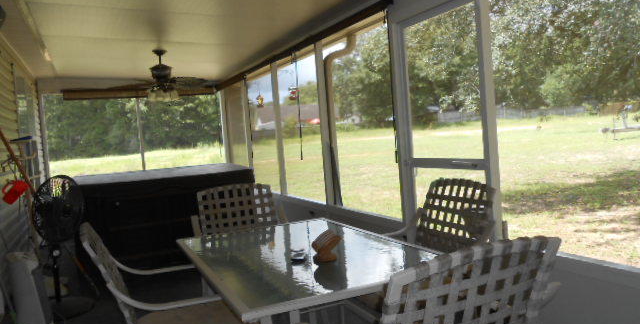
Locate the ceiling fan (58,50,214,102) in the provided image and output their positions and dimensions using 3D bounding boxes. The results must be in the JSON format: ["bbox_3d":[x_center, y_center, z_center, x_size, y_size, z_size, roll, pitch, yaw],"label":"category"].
[{"bbox_3d":[-2.011,-1.101,6.139,1.400,0.640,1.400,-6,4,-25],"label":"ceiling fan"}]

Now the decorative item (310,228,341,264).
[{"bbox_3d":[0.022,0.378,2.199,0.130,0.130,0.100,-4,3,0],"label":"decorative item"}]

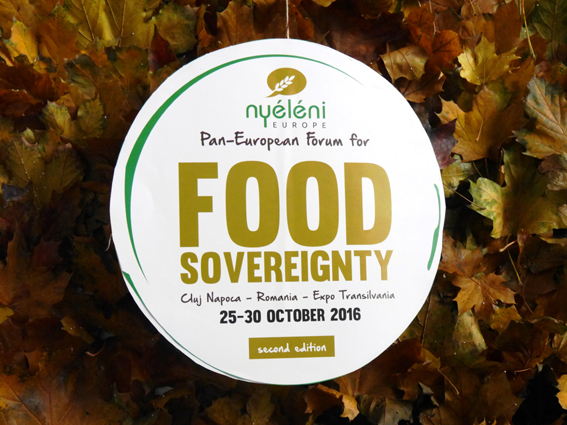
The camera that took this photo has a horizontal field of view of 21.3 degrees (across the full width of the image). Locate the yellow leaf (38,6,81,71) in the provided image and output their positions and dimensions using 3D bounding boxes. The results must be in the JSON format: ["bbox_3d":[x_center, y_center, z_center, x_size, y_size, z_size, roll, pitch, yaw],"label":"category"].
[{"bbox_3d":[-0.313,-0.241,2.096,0.070,0.022,0.103,0,60,0],"label":"yellow leaf"}]

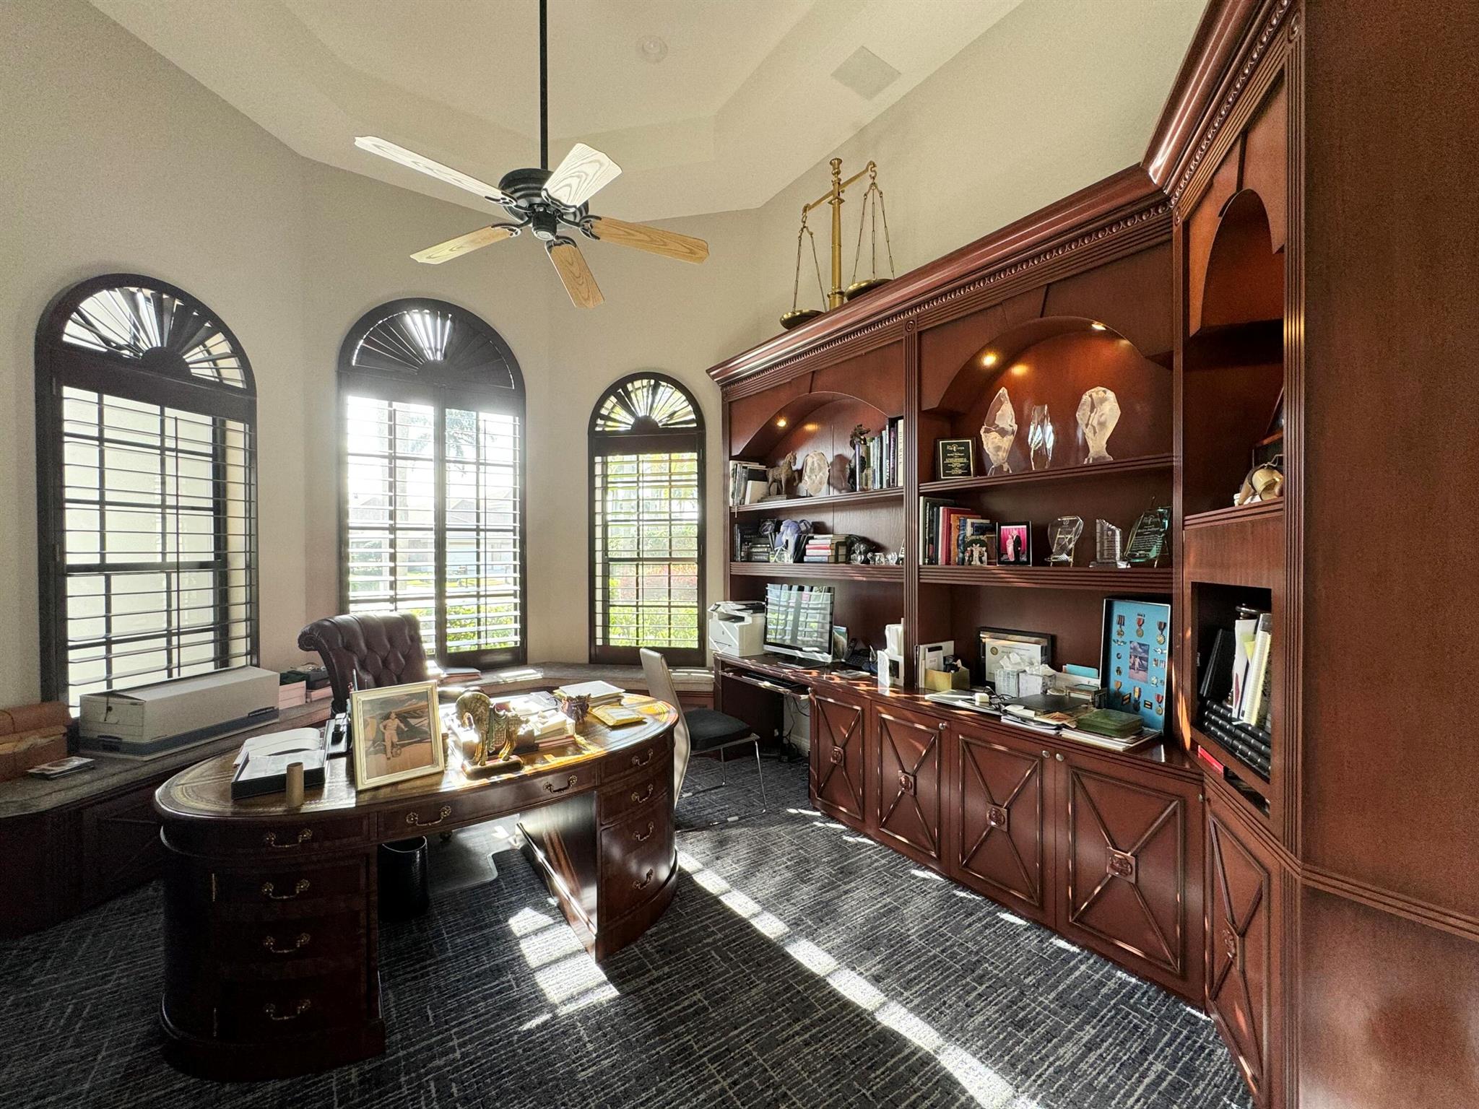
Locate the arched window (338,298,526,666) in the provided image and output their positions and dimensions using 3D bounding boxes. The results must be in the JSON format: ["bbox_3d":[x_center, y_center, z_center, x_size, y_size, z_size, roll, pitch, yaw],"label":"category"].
[{"bbox_3d":[-2.309,-0.511,4.596,1.283,2.842,0.120,-1,0,-34],"label":"arched window"}]

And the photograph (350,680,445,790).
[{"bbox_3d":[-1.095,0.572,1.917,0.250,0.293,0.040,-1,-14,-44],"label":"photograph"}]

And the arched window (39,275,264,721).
[{"bbox_3d":[-3.104,-0.259,3.194,0.120,2.365,1.003,0,0,11],"label":"arched window"}]

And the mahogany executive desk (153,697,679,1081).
[{"bbox_3d":[-1.061,1.087,2.335,1.710,0.765,0.980,-1,1,-41],"label":"mahogany executive desk"}]

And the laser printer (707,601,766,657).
[{"bbox_3d":[0.062,0.523,4.338,0.410,0.335,0.420,-1,0,-33],"label":"laser printer"}]

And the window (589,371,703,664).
[{"bbox_3d":[-0.749,-0.282,4.871,1.003,2.365,0.120,0,0,11],"label":"window"}]

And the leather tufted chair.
[{"bbox_3d":[-1.786,0.907,3.256,0.760,1.120,0.700,0,0,22],"label":"leather tufted chair"}]

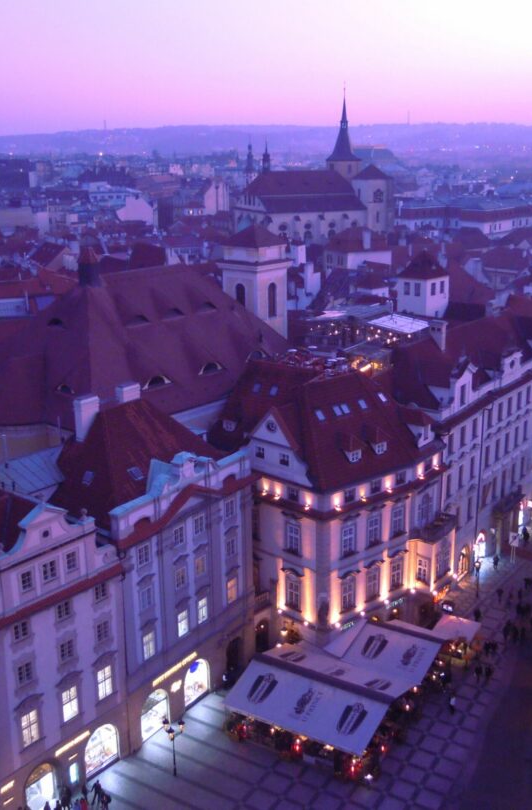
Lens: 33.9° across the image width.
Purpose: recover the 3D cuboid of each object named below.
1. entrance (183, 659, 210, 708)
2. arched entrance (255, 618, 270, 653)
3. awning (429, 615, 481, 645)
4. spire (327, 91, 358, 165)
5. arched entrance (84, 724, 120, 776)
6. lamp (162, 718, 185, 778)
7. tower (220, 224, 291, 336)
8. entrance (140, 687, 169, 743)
[{"bbox_3d":[-5.380,21.180,67.588,0.600,3.450,2.850,14,22,38],"label":"entrance"},{"bbox_3d":[-0.198,19.133,73.930,0.600,3.500,1.900,14,22,38],"label":"arched entrance"},{"bbox_3d":[15.862,18.453,72.299,3.300,0.600,3.300,8,19,27],"label":"awning"},{"bbox_3d":[24.532,-89.853,281.060,8.800,22.500,8.800,-8,19,-22],"label":"spire"},{"bbox_3d":[-11.310,23.524,59.976,0.600,3.600,2.950,14,22,38],"label":"arched entrance"},{"bbox_3d":[-6.217,23.242,59.225,1.450,4.500,1.400,9,20,29],"label":"lamp"},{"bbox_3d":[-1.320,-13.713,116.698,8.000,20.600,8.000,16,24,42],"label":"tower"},{"bbox_3d":[-8.220,22.400,63.666,0.600,3.500,2.800,14,22,38],"label":"entrance"}]

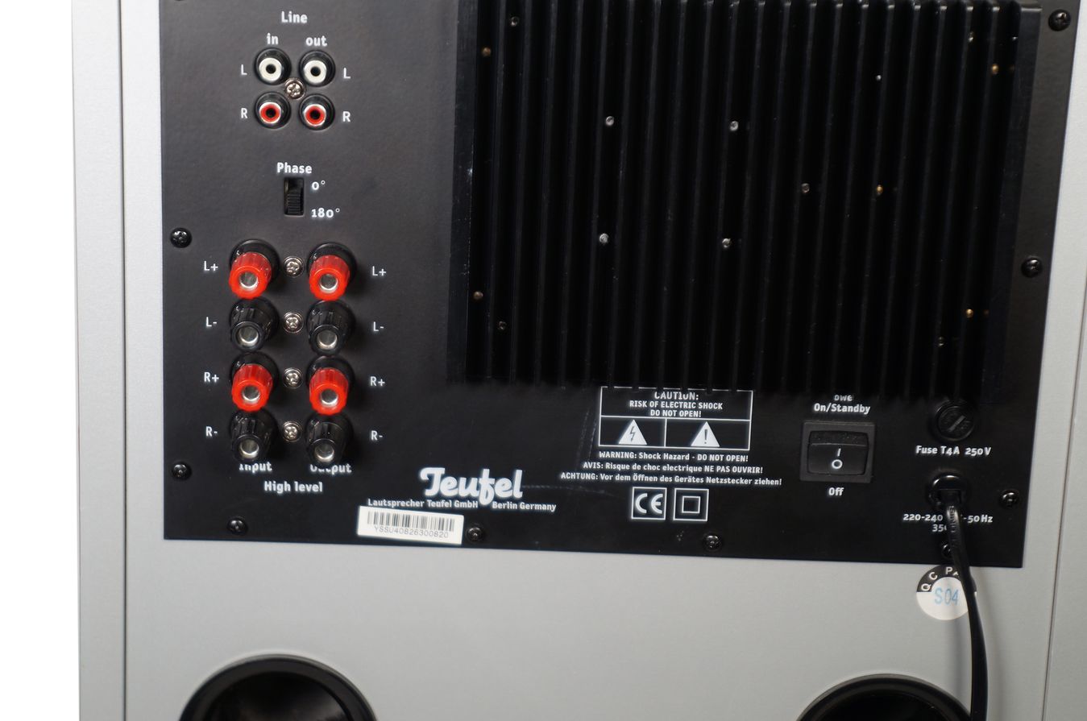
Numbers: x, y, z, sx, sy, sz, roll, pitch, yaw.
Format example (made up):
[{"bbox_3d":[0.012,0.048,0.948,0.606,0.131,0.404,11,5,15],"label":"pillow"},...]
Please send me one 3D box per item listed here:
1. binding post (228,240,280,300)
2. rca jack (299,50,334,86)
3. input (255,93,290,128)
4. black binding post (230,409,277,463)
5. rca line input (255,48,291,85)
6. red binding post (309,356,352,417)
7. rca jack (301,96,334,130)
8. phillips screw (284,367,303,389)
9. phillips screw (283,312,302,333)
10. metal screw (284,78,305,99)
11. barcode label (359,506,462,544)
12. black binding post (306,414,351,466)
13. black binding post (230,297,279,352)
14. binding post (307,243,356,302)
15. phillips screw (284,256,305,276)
[{"bbox_3d":[-0.098,-0.030,0.833,0.017,0.017,0.019,2,16,-1],"label":"binding post"},{"bbox_3d":[-0.075,-0.096,0.820,0.012,0.012,0.007,2,16,-1],"label":"rca jack"},{"bbox_3d":[-0.090,-0.082,0.817,0.012,0.012,0.007,2,16,-1],"label":"input"},{"bbox_3d":[-0.100,0.028,0.850,0.017,0.017,0.019,2,16,-1],"label":"black binding post"},{"bbox_3d":[-0.090,-0.097,0.820,0.012,0.012,0.007,2,16,-1],"label":"rca line input"},{"bbox_3d":[-0.072,0.010,0.836,0.017,0.017,0.021,2,16,-1],"label":"red binding post"},{"bbox_3d":[-0.076,-0.082,0.825,0.012,0.012,0.007,2,16,-1],"label":"rca jack"},{"bbox_3d":[-0.086,0.006,0.845,0.007,0.007,0.003,2,16,-1],"label":"phillips screw"},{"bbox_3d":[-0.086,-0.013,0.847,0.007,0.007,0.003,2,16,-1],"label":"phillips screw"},{"bbox_3d":[-0.082,-0.090,0.818,0.007,0.007,0.003,2,16,-1],"label":"metal screw"},{"bbox_3d":[-0.046,0.058,0.862,0.036,0.011,0.001,5,16,-2],"label":"barcode label"},{"bbox_3d":[-0.074,0.029,0.850,0.017,0.017,0.019,2,16,-1],"label":"black binding post"},{"bbox_3d":[-0.098,-0.011,0.832,0.017,0.017,0.017,2,16,-1],"label":"black binding post"},{"bbox_3d":[-0.071,-0.028,0.825,0.017,0.017,0.021,2,16,-1],"label":"binding post"},{"bbox_3d":[-0.084,-0.032,0.835,0.007,0.007,0.003,2,16,-1],"label":"phillips screw"}]

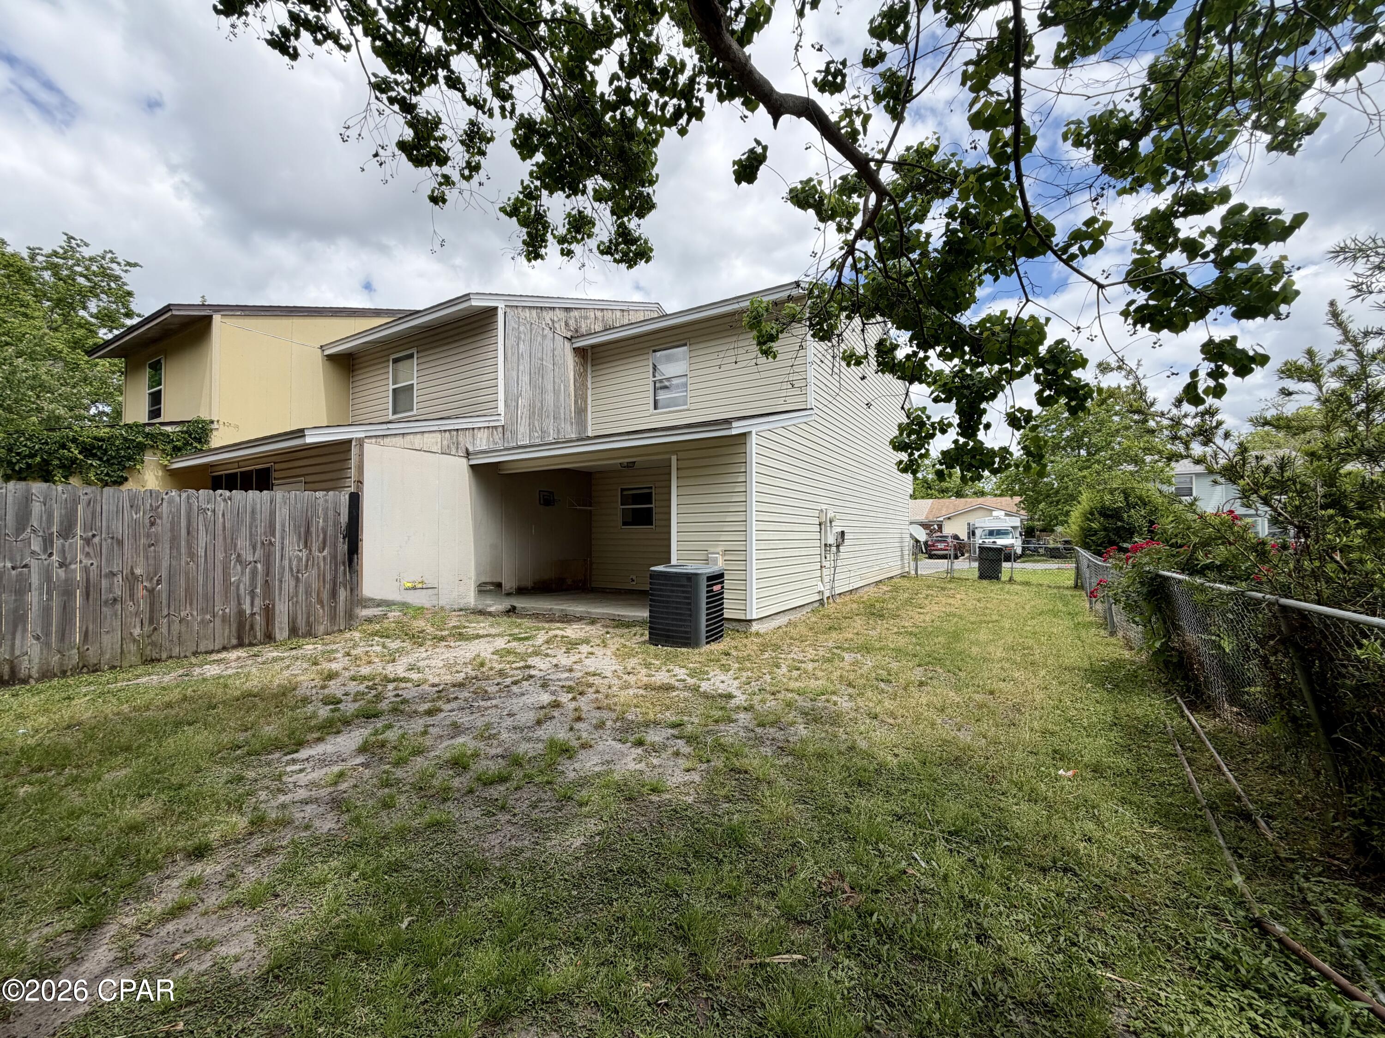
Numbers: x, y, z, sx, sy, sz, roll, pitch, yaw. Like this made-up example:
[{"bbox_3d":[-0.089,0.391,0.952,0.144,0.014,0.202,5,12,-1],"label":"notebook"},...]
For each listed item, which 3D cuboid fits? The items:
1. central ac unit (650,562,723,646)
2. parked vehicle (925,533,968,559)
[{"bbox_3d":[-0.062,1.065,6.900,0.735,0.890,0.735,-1,-2,31],"label":"central ac unit"},{"bbox_3d":[17.700,1.900,38.900,1.850,1.690,4.600,-1,-2,31],"label":"parked vehicle"}]

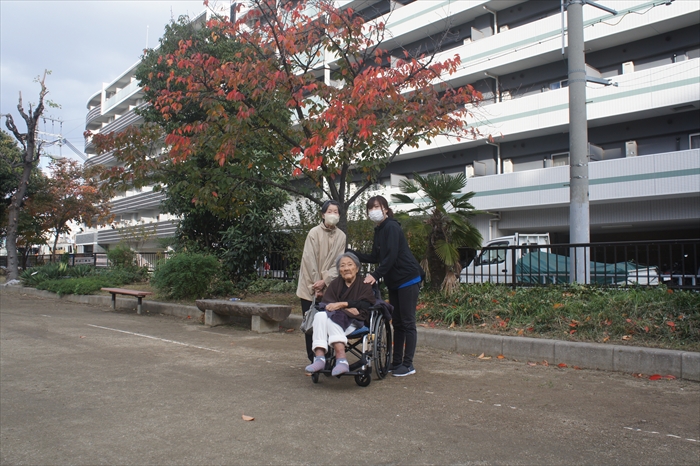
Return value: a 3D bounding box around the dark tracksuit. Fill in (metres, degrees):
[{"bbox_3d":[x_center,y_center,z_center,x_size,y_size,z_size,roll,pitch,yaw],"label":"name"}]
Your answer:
[{"bbox_3d":[0.335,0.509,5.260,0.600,1.330,0.520,3,-4,-41],"label":"dark tracksuit"}]

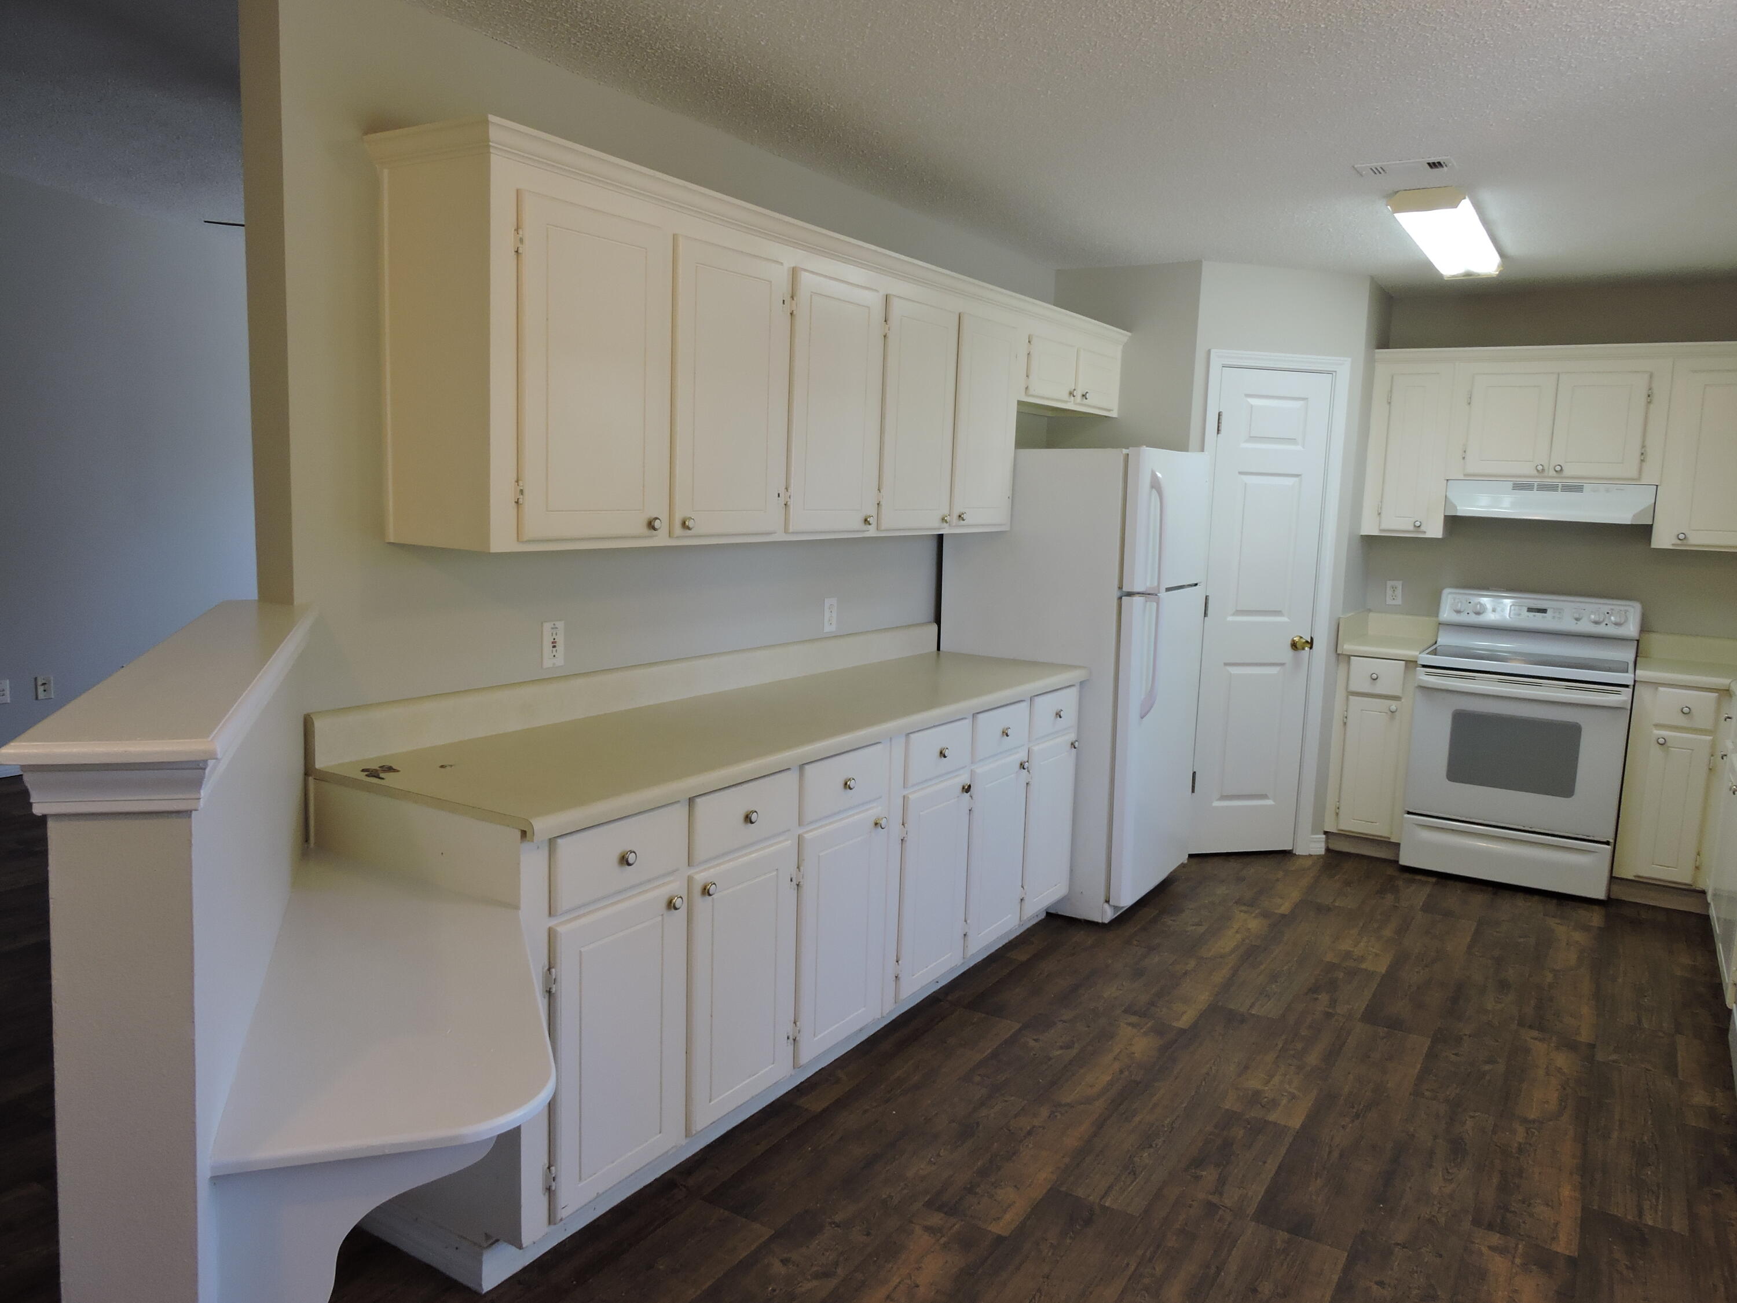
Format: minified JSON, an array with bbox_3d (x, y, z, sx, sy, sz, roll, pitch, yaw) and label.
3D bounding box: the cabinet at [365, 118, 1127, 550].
[{"bbox_3d":[0.020,-0.748,3.643,0.382,0.782,3.196,7,10,32],"label":"cabinet"}]

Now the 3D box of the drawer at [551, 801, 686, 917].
[{"bbox_3d":[-0.469,0.386,2.275,0.028,0.145,0.325,7,9,32],"label":"drawer"}]

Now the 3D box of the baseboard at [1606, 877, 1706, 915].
[{"bbox_3d":[3.071,0.948,4.677,0.319,0.083,0.018,7,10,32],"label":"baseboard"}]

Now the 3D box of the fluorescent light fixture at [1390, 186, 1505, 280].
[{"bbox_3d":[1.937,-1.359,3.974,0.217,0.069,1.201,7,10,32],"label":"fluorescent light fixture"}]

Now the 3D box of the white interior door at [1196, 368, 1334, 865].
[{"bbox_3d":[1.639,-0.148,5.077,0.506,2.035,0.037,0,8,-12],"label":"white interior door"}]

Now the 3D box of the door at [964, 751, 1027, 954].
[{"bbox_3d":[0.389,0.622,3.747,0.025,0.577,0.352,6,9,33],"label":"door"}]

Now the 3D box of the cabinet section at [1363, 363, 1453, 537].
[{"bbox_3d":[2.440,-0.892,5.386,0.331,0.753,0.310,7,9,33],"label":"cabinet section"}]

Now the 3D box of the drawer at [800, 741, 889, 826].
[{"bbox_3d":[-0.059,0.318,2.910,0.028,0.147,0.325,7,9,32],"label":"drawer"}]

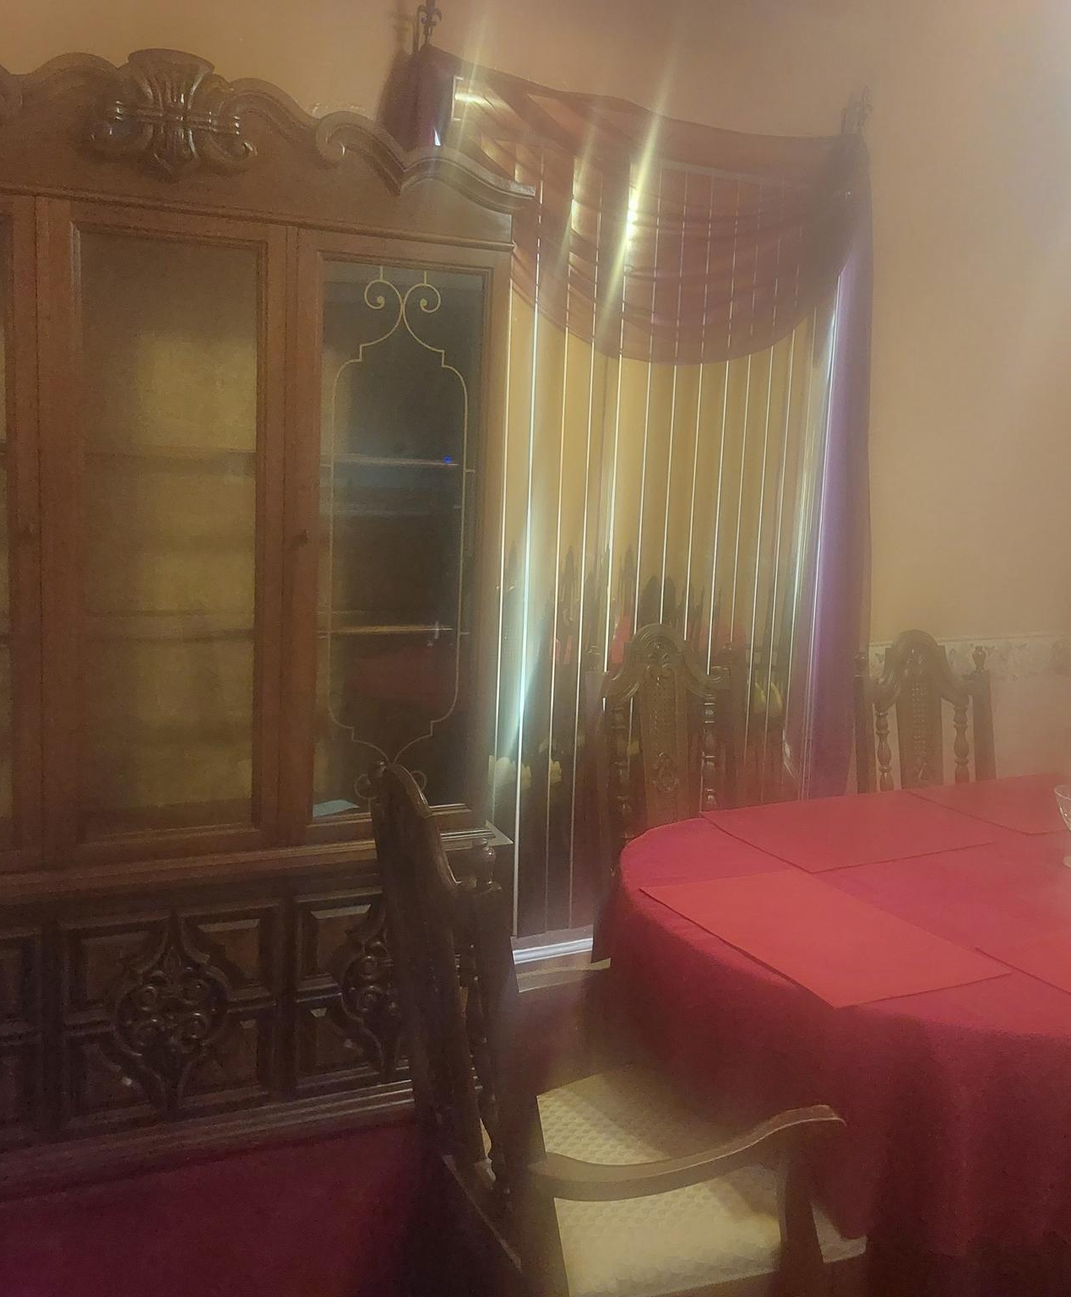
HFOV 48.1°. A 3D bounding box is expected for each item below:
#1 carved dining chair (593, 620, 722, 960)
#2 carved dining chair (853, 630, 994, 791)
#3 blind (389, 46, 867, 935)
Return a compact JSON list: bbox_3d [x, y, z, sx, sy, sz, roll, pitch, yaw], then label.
[{"bbox_3d":[0.412,0.507,2.875,0.490,1.070,0.570,-1,9,-24],"label":"carved dining chair"},{"bbox_3d":[1.088,0.518,2.980,0.490,1.070,0.570,-1,9,-24],"label":"carved dining chair"},{"bbox_3d":[0.314,-0.318,3.288,1.310,2.240,0.120,-1,9,-24],"label":"blind"}]

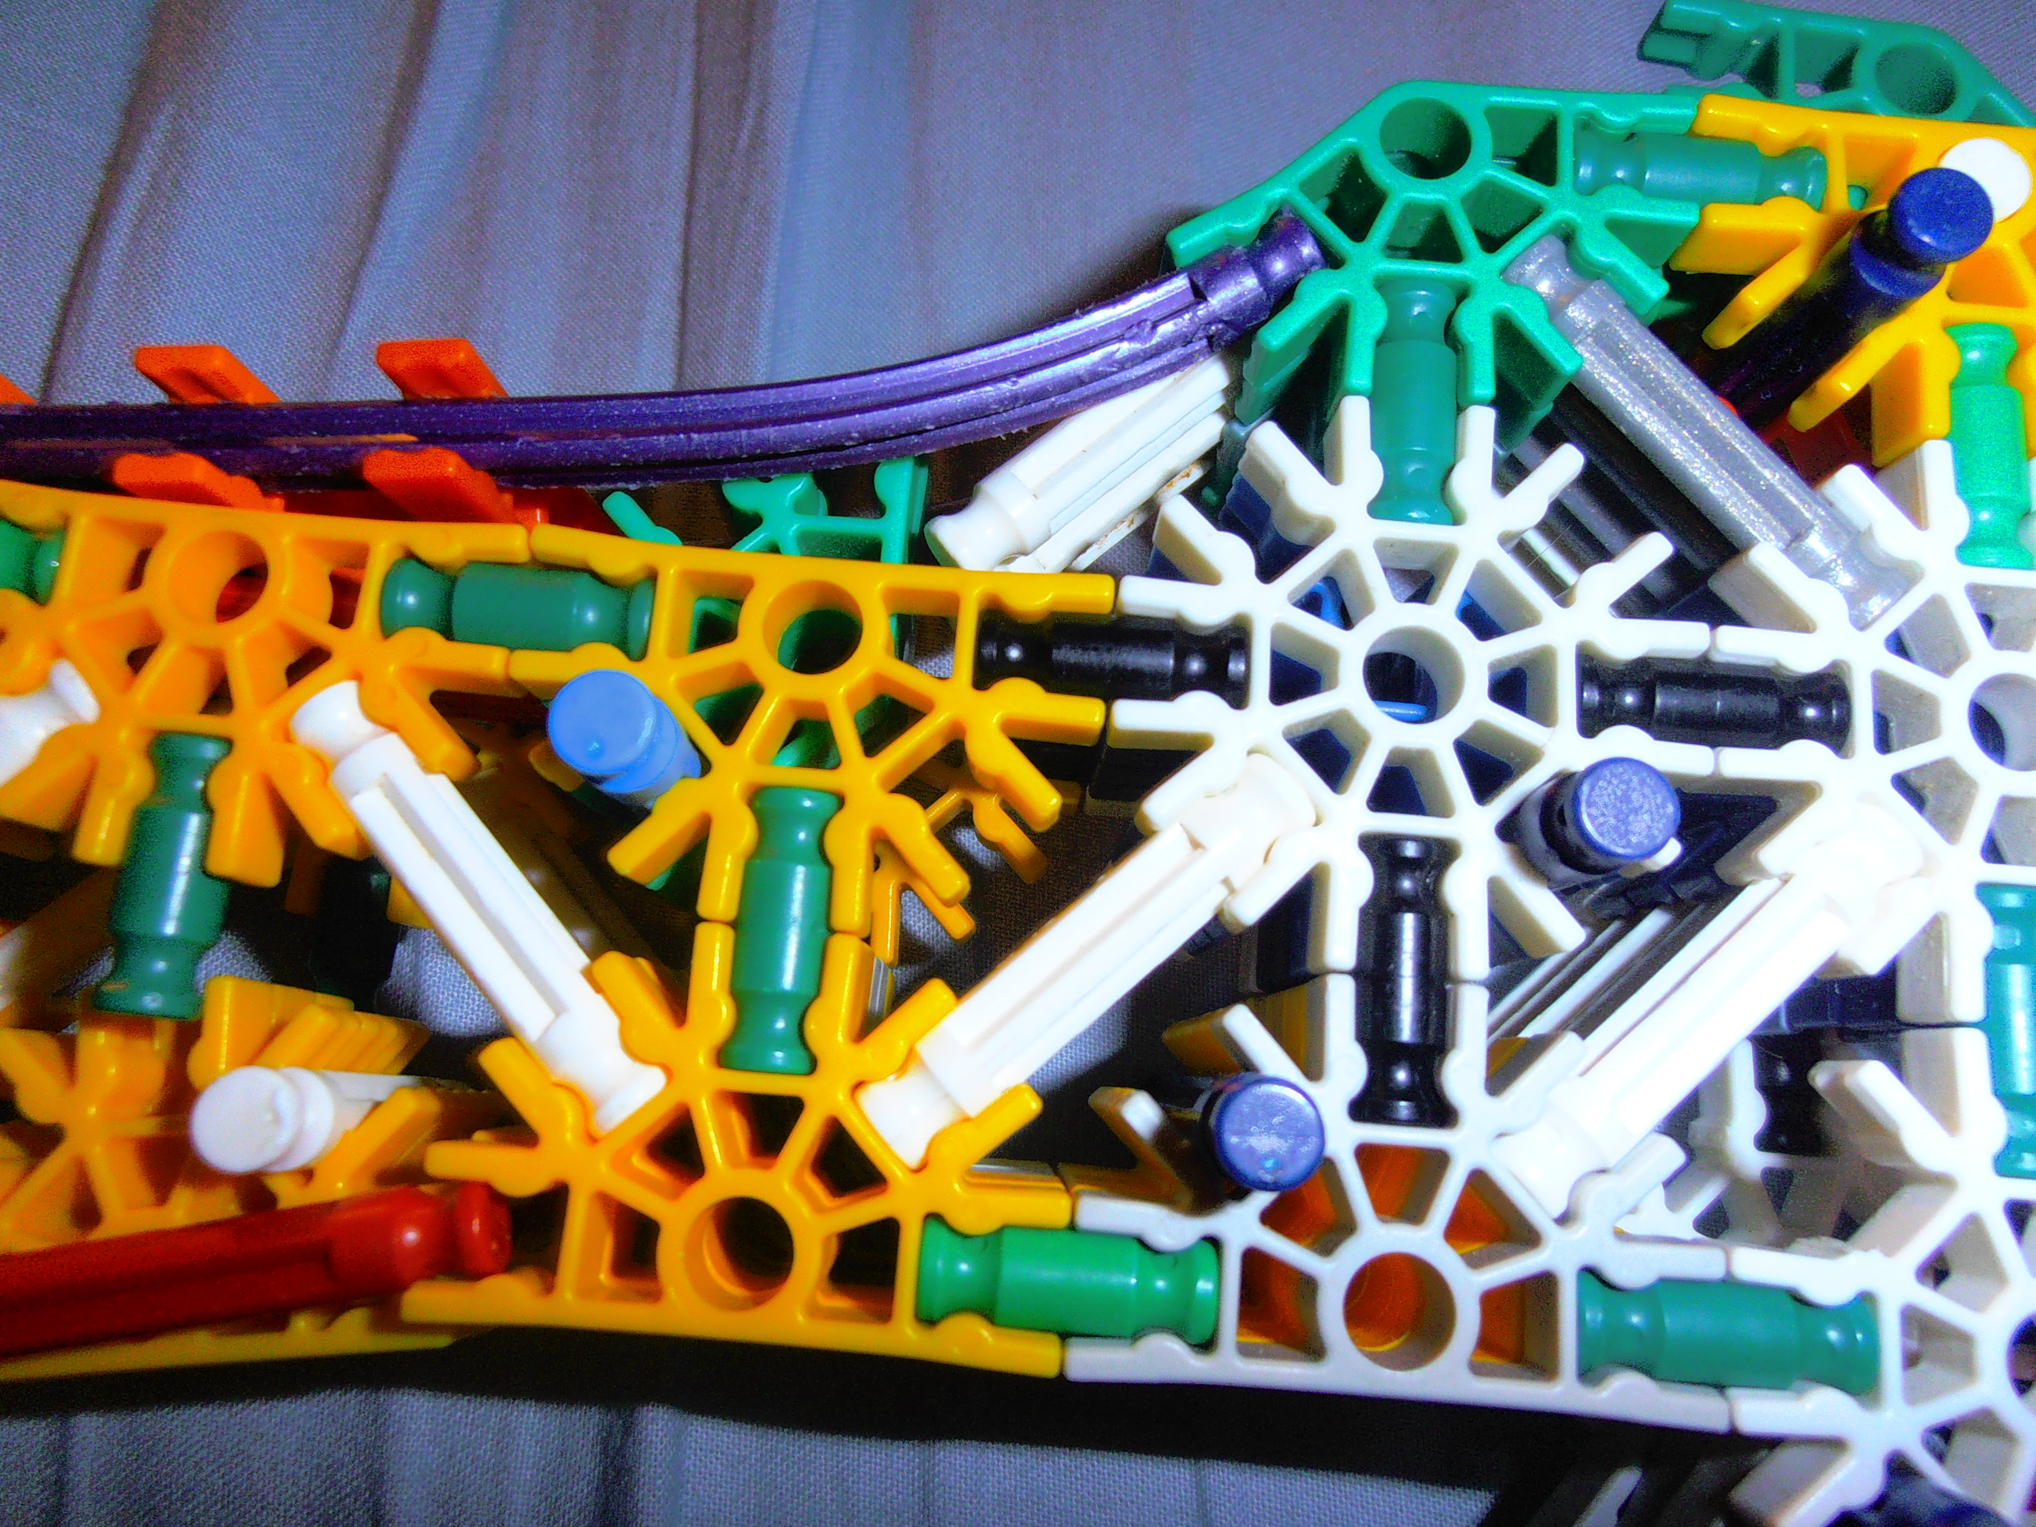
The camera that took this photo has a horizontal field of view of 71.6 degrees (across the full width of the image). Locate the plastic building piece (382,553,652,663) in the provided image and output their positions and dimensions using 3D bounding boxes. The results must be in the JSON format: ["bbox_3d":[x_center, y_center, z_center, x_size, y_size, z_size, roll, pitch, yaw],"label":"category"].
[{"bbox_3d":[-0.031,-0.009,0.091,0.017,0.006,0.006,5,78,1],"label":"plastic building piece"}]

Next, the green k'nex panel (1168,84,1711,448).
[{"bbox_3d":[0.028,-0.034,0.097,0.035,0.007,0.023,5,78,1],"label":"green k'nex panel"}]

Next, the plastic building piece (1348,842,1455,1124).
[{"bbox_3d":[0.023,0.013,0.086,0.006,0.006,0.017,5,78,1],"label":"plastic building piece"}]

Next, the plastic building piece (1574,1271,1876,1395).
[{"bbox_3d":[0.040,0.033,0.083,0.017,0.006,0.006,5,78,1],"label":"plastic building piece"}]

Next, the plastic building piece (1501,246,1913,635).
[{"bbox_3d":[0.045,-0.022,0.094,0.006,0.006,0.032,-40,81,-8],"label":"plastic building piece"}]

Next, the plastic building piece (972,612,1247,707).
[{"bbox_3d":[0.006,-0.006,0.091,0.017,0.006,0.006,5,78,1],"label":"plastic building piece"}]

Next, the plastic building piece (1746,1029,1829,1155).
[{"bbox_3d":[0.060,0.021,0.110,0.006,0.006,0.017,5,78,1],"label":"plastic building piece"}]

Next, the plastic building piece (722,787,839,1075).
[{"bbox_3d":[-0.014,0.010,0.087,0.006,0.006,0.017,5,78,1],"label":"plastic building piece"}]

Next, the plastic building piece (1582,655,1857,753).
[{"bbox_3d":[0.043,-0.003,0.090,0.017,0.006,0.006,5,78,1],"label":"plastic building piece"}]

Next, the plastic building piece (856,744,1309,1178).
[{"bbox_3d":[0.004,0.012,0.087,0.032,0.006,0.006,-40,81,-8],"label":"plastic building piece"}]

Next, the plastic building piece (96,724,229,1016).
[{"bbox_3d":[-0.052,0.007,0.087,0.006,0.006,0.017,5,78,1],"label":"plastic building piece"}]

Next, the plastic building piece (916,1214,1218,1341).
[{"bbox_3d":[0.003,0.030,0.083,0.017,0.006,0.006,5,78,1],"label":"plastic building piece"}]

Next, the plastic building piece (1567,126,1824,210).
[{"bbox_3d":[0.046,-0.040,0.098,0.017,0.006,0.006,5,78,1],"label":"plastic building piece"}]

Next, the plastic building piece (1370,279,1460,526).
[{"bbox_3d":[0.026,-0.023,0.094,0.006,0.006,0.017,5,78,1],"label":"plastic building piece"}]

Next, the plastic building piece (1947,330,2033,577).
[{"bbox_3d":[0.063,-0.020,0.094,0.006,0.006,0.017,5,78,1],"label":"plastic building piece"}]

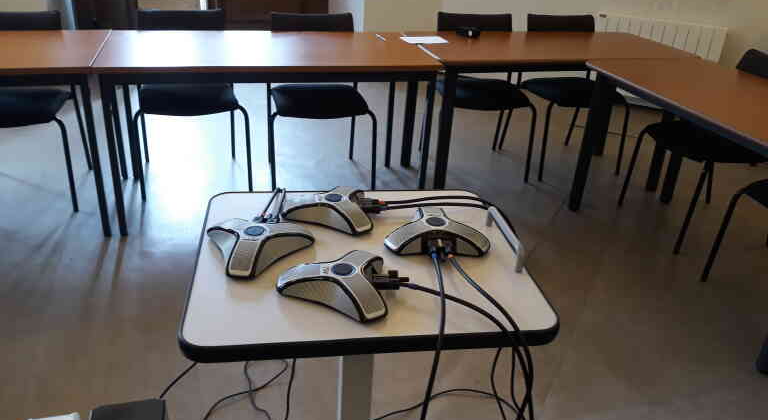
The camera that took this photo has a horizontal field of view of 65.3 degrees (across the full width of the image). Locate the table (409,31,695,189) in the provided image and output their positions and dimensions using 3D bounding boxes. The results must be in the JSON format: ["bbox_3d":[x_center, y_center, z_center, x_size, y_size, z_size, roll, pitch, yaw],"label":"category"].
[{"bbox_3d":[0.834,-0.519,3.257,1.379,0.746,0.620,-4,28,-15],"label":"table"}]

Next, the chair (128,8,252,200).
[{"bbox_3d":[-0.968,-0.538,2.987,0.539,0.811,0.564,-3,28,-14],"label":"chair"}]

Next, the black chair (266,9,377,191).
[{"bbox_3d":[-0.334,-0.552,3.097,0.539,0.811,0.564,-3,28,-14],"label":"black chair"}]

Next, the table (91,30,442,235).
[{"bbox_3d":[-0.525,-0.401,2.851,1.396,0.746,0.671,-4,28,-15],"label":"table"}]

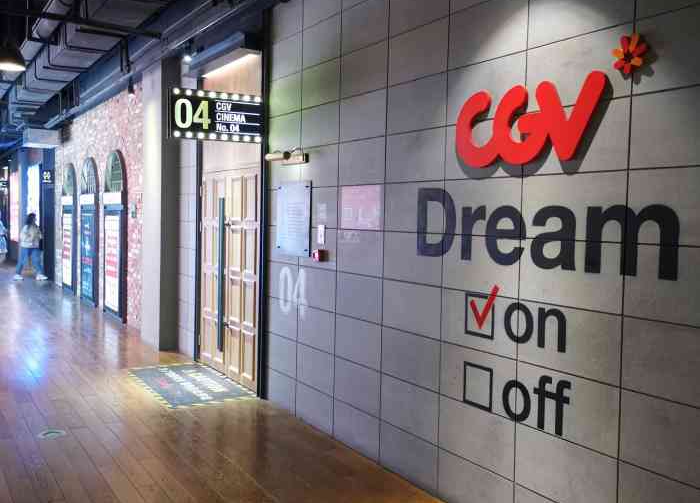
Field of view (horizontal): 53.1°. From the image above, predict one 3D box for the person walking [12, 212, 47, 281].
[{"bbox_3d":[-7.314,-0.121,16.065,0.700,1.530,0.480,0,3,-16],"label":"person walking"}]

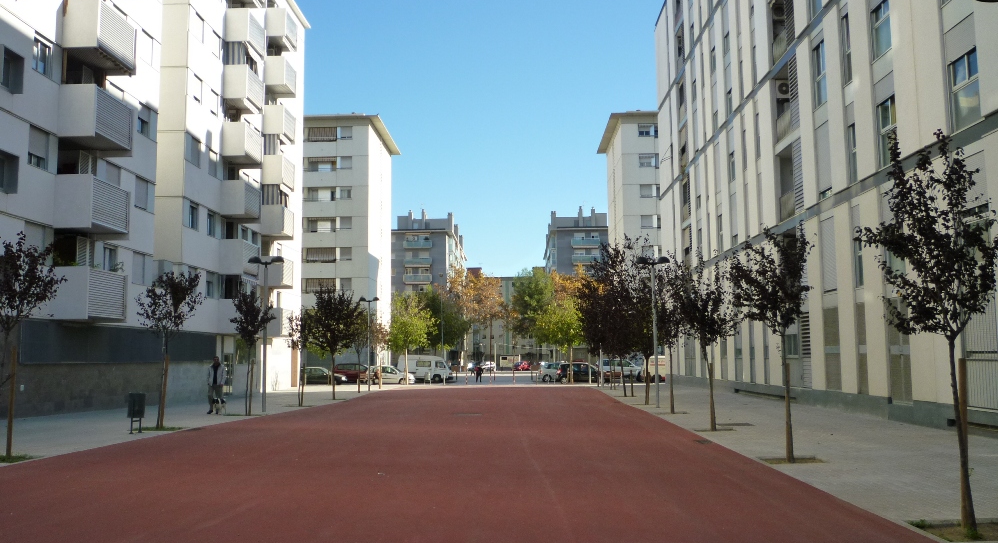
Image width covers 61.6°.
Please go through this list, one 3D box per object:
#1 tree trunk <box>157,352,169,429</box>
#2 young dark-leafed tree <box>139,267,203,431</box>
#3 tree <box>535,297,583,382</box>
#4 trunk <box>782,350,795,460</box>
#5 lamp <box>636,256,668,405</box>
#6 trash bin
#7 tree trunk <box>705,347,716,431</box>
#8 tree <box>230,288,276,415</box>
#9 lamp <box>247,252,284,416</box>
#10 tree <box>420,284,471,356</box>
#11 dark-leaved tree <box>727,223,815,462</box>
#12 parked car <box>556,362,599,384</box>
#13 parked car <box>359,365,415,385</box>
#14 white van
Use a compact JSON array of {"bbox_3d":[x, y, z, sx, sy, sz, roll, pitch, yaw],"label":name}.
[{"bbox_3d":[-8.241,2.904,20.482,0.292,1.880,0.220,-1,-6,1],"label":"tree trunk"},{"bbox_3d":[-8.361,1.953,21.161,1.600,3.980,1.500,-1,-6,2],"label":"young dark-leafed tree"},{"bbox_3d":[4.215,4.756,57.333,3.544,5.944,3.544,-1,-6,1],"label":"tree"},{"bbox_3d":[4.414,2.047,12.848,0.160,1.752,0.150,-1,-6,2],"label":"trunk"},{"bbox_3d":[4.904,1.930,26.658,1.051,4.851,0.400,-1,-6,1],"label":"lamp"},{"bbox_3d":[-8.231,3.211,19.012,0.370,0.912,0.410,-3,-6,19],"label":"trash bin"},{"bbox_3d":[4.733,2.628,18.685,0.250,1.854,0.220,-1,-6,2],"label":"tree trunk"},{"bbox_3d":[-7.431,2.407,25.260,1.348,3.864,1.400,-1,-6,1],"label":"tree"},{"bbox_3d":[-7.561,2.007,27.063,1.150,5.070,0.450,-1,-6,2],"label":"lamp"},{"bbox_3d":[-5.906,6.411,90.529,5.800,10.045,5.600,-1,-6,2],"label":"tree"},{"bbox_3d":[4.188,1.078,12.906,1.276,3.644,1.300,-1,-6,1],"label":"dark-leaved tree"},{"bbox_3d":[6.155,7.435,60.887,3.850,1.531,1.720,-1,-6,2],"label":"parked car"},{"bbox_3d":[-7.996,7.685,61.800,3.600,1.430,1.640,-1,-6,2],"label":"parked car"},{"bbox_3d":[-6.075,8.069,69.119,4.600,2.280,1.850,-1,-6,1],"label":"white van"}]

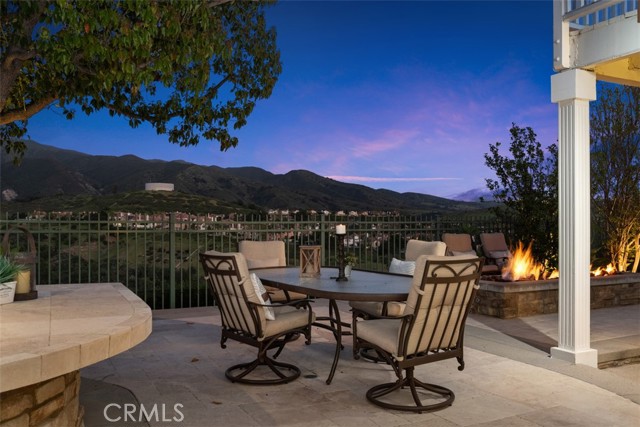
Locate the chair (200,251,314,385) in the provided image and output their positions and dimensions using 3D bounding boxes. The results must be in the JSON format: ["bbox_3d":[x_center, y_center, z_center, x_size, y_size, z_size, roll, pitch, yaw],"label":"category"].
[{"bbox_3d":[-0.472,0.770,4.325,0.730,0.990,0.620,0,0,-40],"label":"chair"}]

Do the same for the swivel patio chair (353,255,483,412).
[{"bbox_3d":[0.641,0.770,3.784,0.620,0.990,0.730,0,0,-34],"label":"swivel patio chair"}]

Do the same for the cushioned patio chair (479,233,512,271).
[{"bbox_3d":[3.070,0.800,9.300,0.660,0.930,0.760,0,0,-29],"label":"cushioned patio chair"}]

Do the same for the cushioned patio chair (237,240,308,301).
[{"bbox_3d":[-0.494,0.770,5.789,0.620,0.990,0.730,0,0,-26],"label":"cushioned patio chair"}]

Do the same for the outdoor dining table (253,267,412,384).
[{"bbox_3d":[0.125,0.902,4.780,1.210,0.725,2.140,0,0,-29],"label":"outdoor dining table"}]

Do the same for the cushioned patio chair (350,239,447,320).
[{"bbox_3d":[0.697,0.770,5.078,0.730,0.990,0.620,0,0,-31],"label":"cushioned patio chair"}]

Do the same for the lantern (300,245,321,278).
[{"bbox_3d":[-0.081,0.405,4.850,0.165,0.270,0.165,0,0,14],"label":"lantern"}]

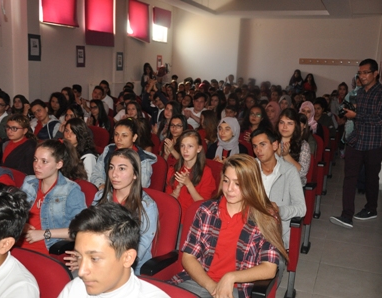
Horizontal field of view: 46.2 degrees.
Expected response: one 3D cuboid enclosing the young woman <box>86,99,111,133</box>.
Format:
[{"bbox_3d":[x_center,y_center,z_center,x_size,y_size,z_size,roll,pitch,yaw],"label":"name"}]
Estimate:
[{"bbox_3d":[-1.290,-0.115,6.181,0.473,1.162,0.719,6,12,20],"label":"young woman"}]

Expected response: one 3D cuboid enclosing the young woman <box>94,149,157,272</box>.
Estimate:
[{"bbox_3d":[-0.486,0.598,2.597,0.480,1.150,0.760,7,9,26],"label":"young woman"}]

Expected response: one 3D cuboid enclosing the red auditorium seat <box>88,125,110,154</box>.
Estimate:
[{"bbox_3d":[-1.293,0.204,5.281,0.581,0.877,0.591,6,12,20],"label":"red auditorium seat"}]

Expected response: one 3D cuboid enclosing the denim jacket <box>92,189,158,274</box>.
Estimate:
[{"bbox_3d":[-0.414,0.489,2.765,0.473,0.532,0.404,6,12,20],"label":"denim jacket"}]

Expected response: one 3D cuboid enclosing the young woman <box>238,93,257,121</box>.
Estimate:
[{"bbox_3d":[0.880,-0.310,7.455,0.473,1.182,0.739,6,12,20],"label":"young woman"}]

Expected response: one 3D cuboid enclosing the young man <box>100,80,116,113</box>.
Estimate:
[{"bbox_3d":[-1.702,-0.613,8.327,0.500,1.297,0.780,7,9,25],"label":"young man"}]

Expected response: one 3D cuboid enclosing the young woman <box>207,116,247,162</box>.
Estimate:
[{"bbox_3d":[0.308,0.258,4.505,0.492,1.152,0.690,6,12,20],"label":"young woman"}]

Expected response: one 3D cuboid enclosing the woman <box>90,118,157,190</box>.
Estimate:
[{"bbox_3d":[-0.617,0.370,3.545,0.500,1.178,0.780,6,9,24],"label":"woman"}]

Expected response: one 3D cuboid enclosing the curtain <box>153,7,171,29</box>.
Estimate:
[{"bbox_3d":[-0.768,-3.704,12.665,0.080,0.447,1.170,6,9,20],"label":"curtain"}]

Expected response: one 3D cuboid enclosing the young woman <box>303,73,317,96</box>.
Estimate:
[{"bbox_3d":[3.255,-1.369,12.454,0.414,1.497,0.295,6,12,20],"label":"young woman"}]

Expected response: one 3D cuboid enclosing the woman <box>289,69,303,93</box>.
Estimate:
[{"bbox_3d":[2.871,-1.375,12.308,0.480,1.600,0.320,7,9,25],"label":"woman"}]

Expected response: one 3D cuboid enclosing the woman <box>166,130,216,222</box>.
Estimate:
[{"bbox_3d":[-0.085,0.466,3.322,0.460,1.150,0.760,6,9,24],"label":"woman"}]

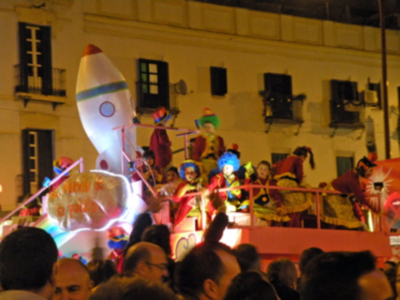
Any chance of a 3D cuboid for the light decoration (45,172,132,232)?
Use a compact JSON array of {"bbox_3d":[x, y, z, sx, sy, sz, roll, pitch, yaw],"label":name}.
[{"bbox_3d":[-1.638,0.749,17.300,1.270,0.850,0.300,-5,-6,27],"label":"light decoration"}]

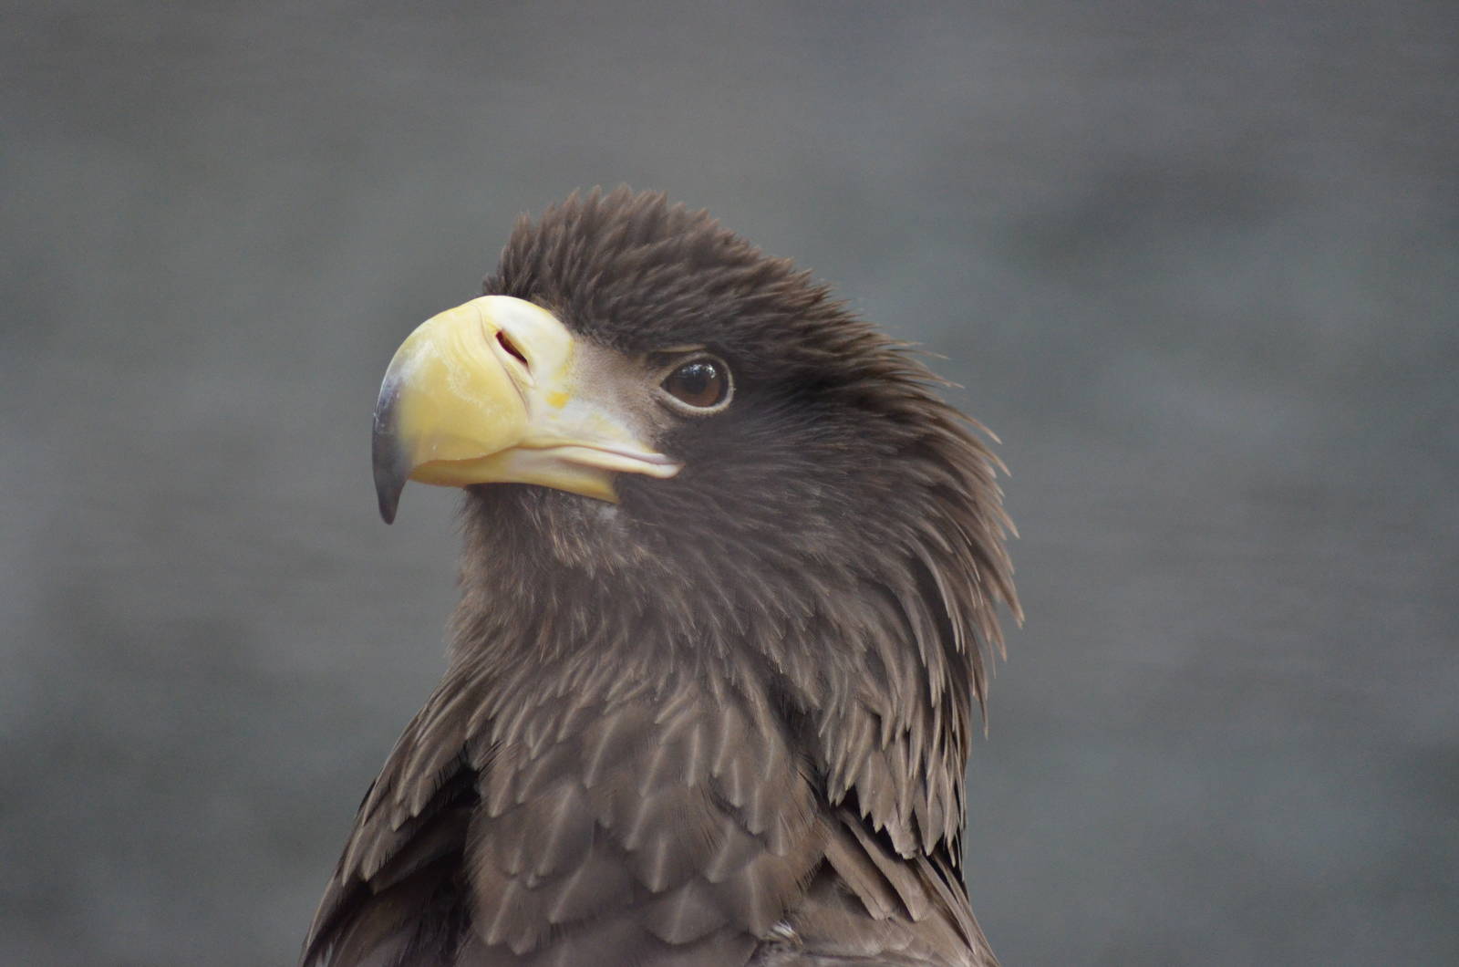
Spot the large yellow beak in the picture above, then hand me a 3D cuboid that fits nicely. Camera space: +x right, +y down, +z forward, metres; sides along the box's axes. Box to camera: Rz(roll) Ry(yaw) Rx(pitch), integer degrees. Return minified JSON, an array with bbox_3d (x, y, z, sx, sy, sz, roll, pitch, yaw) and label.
[{"bbox_3d":[-0.069,-0.024,4.200,0.098,0.071,0.050,0,0,-32],"label":"large yellow beak"}]

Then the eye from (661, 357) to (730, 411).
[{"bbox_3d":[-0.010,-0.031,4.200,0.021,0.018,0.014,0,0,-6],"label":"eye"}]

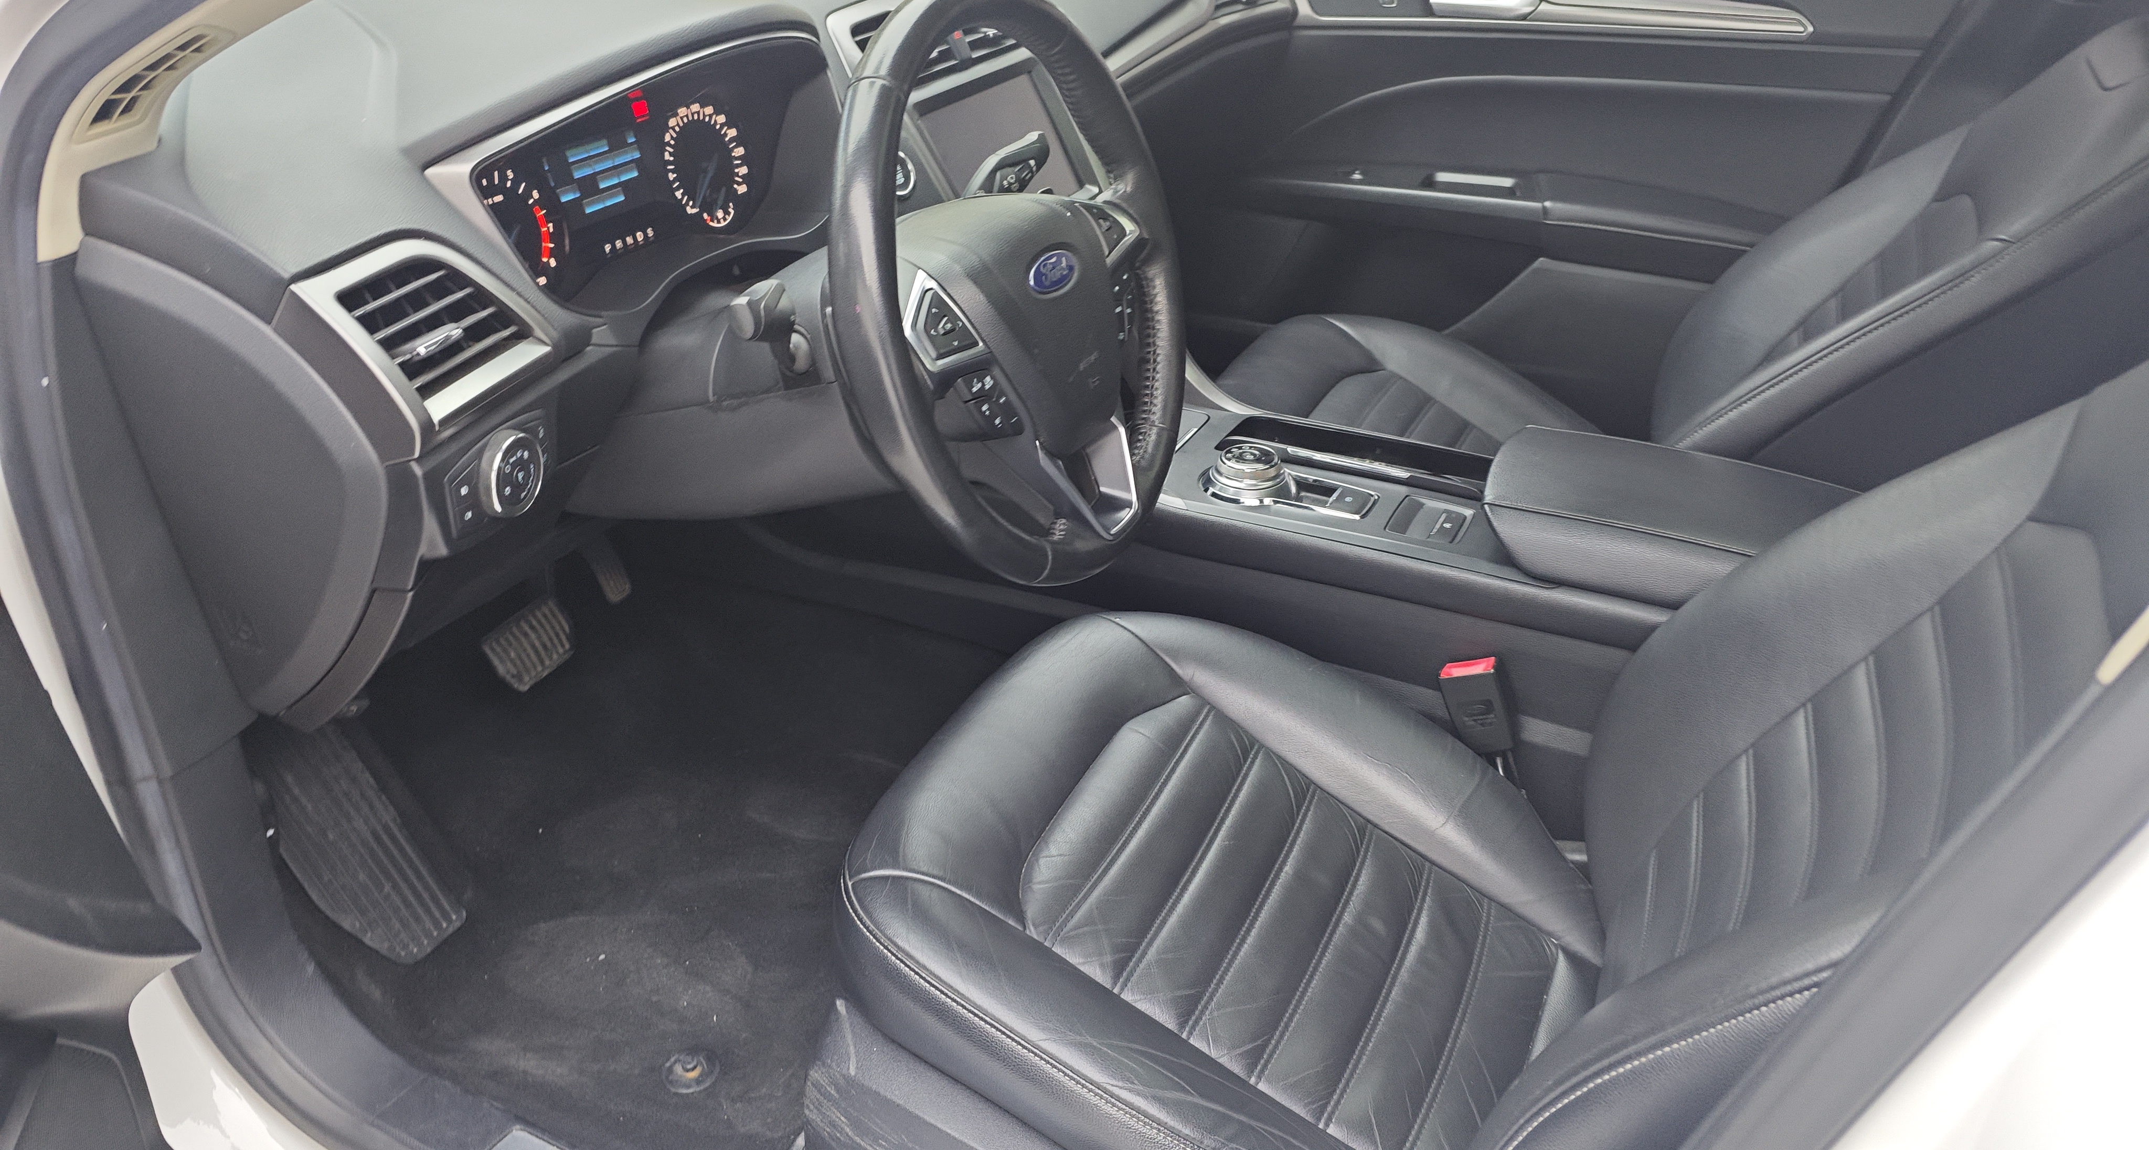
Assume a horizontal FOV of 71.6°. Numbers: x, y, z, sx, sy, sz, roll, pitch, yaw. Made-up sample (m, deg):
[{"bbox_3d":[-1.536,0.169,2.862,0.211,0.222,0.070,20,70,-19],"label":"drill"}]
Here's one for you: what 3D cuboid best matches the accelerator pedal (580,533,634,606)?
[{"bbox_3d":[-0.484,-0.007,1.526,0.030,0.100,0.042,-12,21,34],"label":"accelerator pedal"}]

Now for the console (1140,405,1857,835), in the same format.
[{"bbox_3d":[0.355,0.019,1.313,0.670,0.300,0.250,14,33,22],"label":"console"}]

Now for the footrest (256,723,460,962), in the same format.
[{"bbox_3d":[-0.627,0.223,1.278,0.042,0.235,0.098,-19,17,36],"label":"footrest"}]

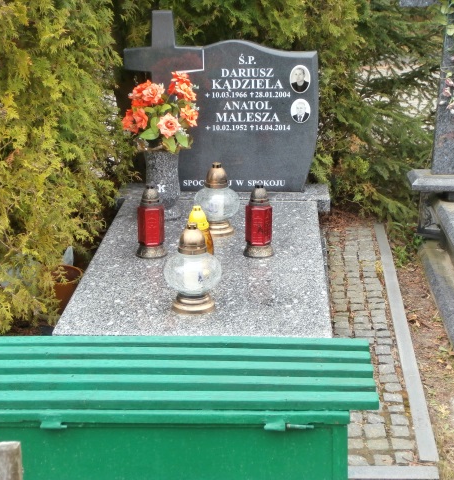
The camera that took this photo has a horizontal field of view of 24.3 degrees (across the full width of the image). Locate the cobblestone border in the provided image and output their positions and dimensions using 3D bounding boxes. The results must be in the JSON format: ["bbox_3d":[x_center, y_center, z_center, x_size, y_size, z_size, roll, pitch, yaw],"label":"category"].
[{"bbox_3d":[0.593,0.343,4.339,0.310,0.080,2.567,1,18,4],"label":"cobblestone border"}]

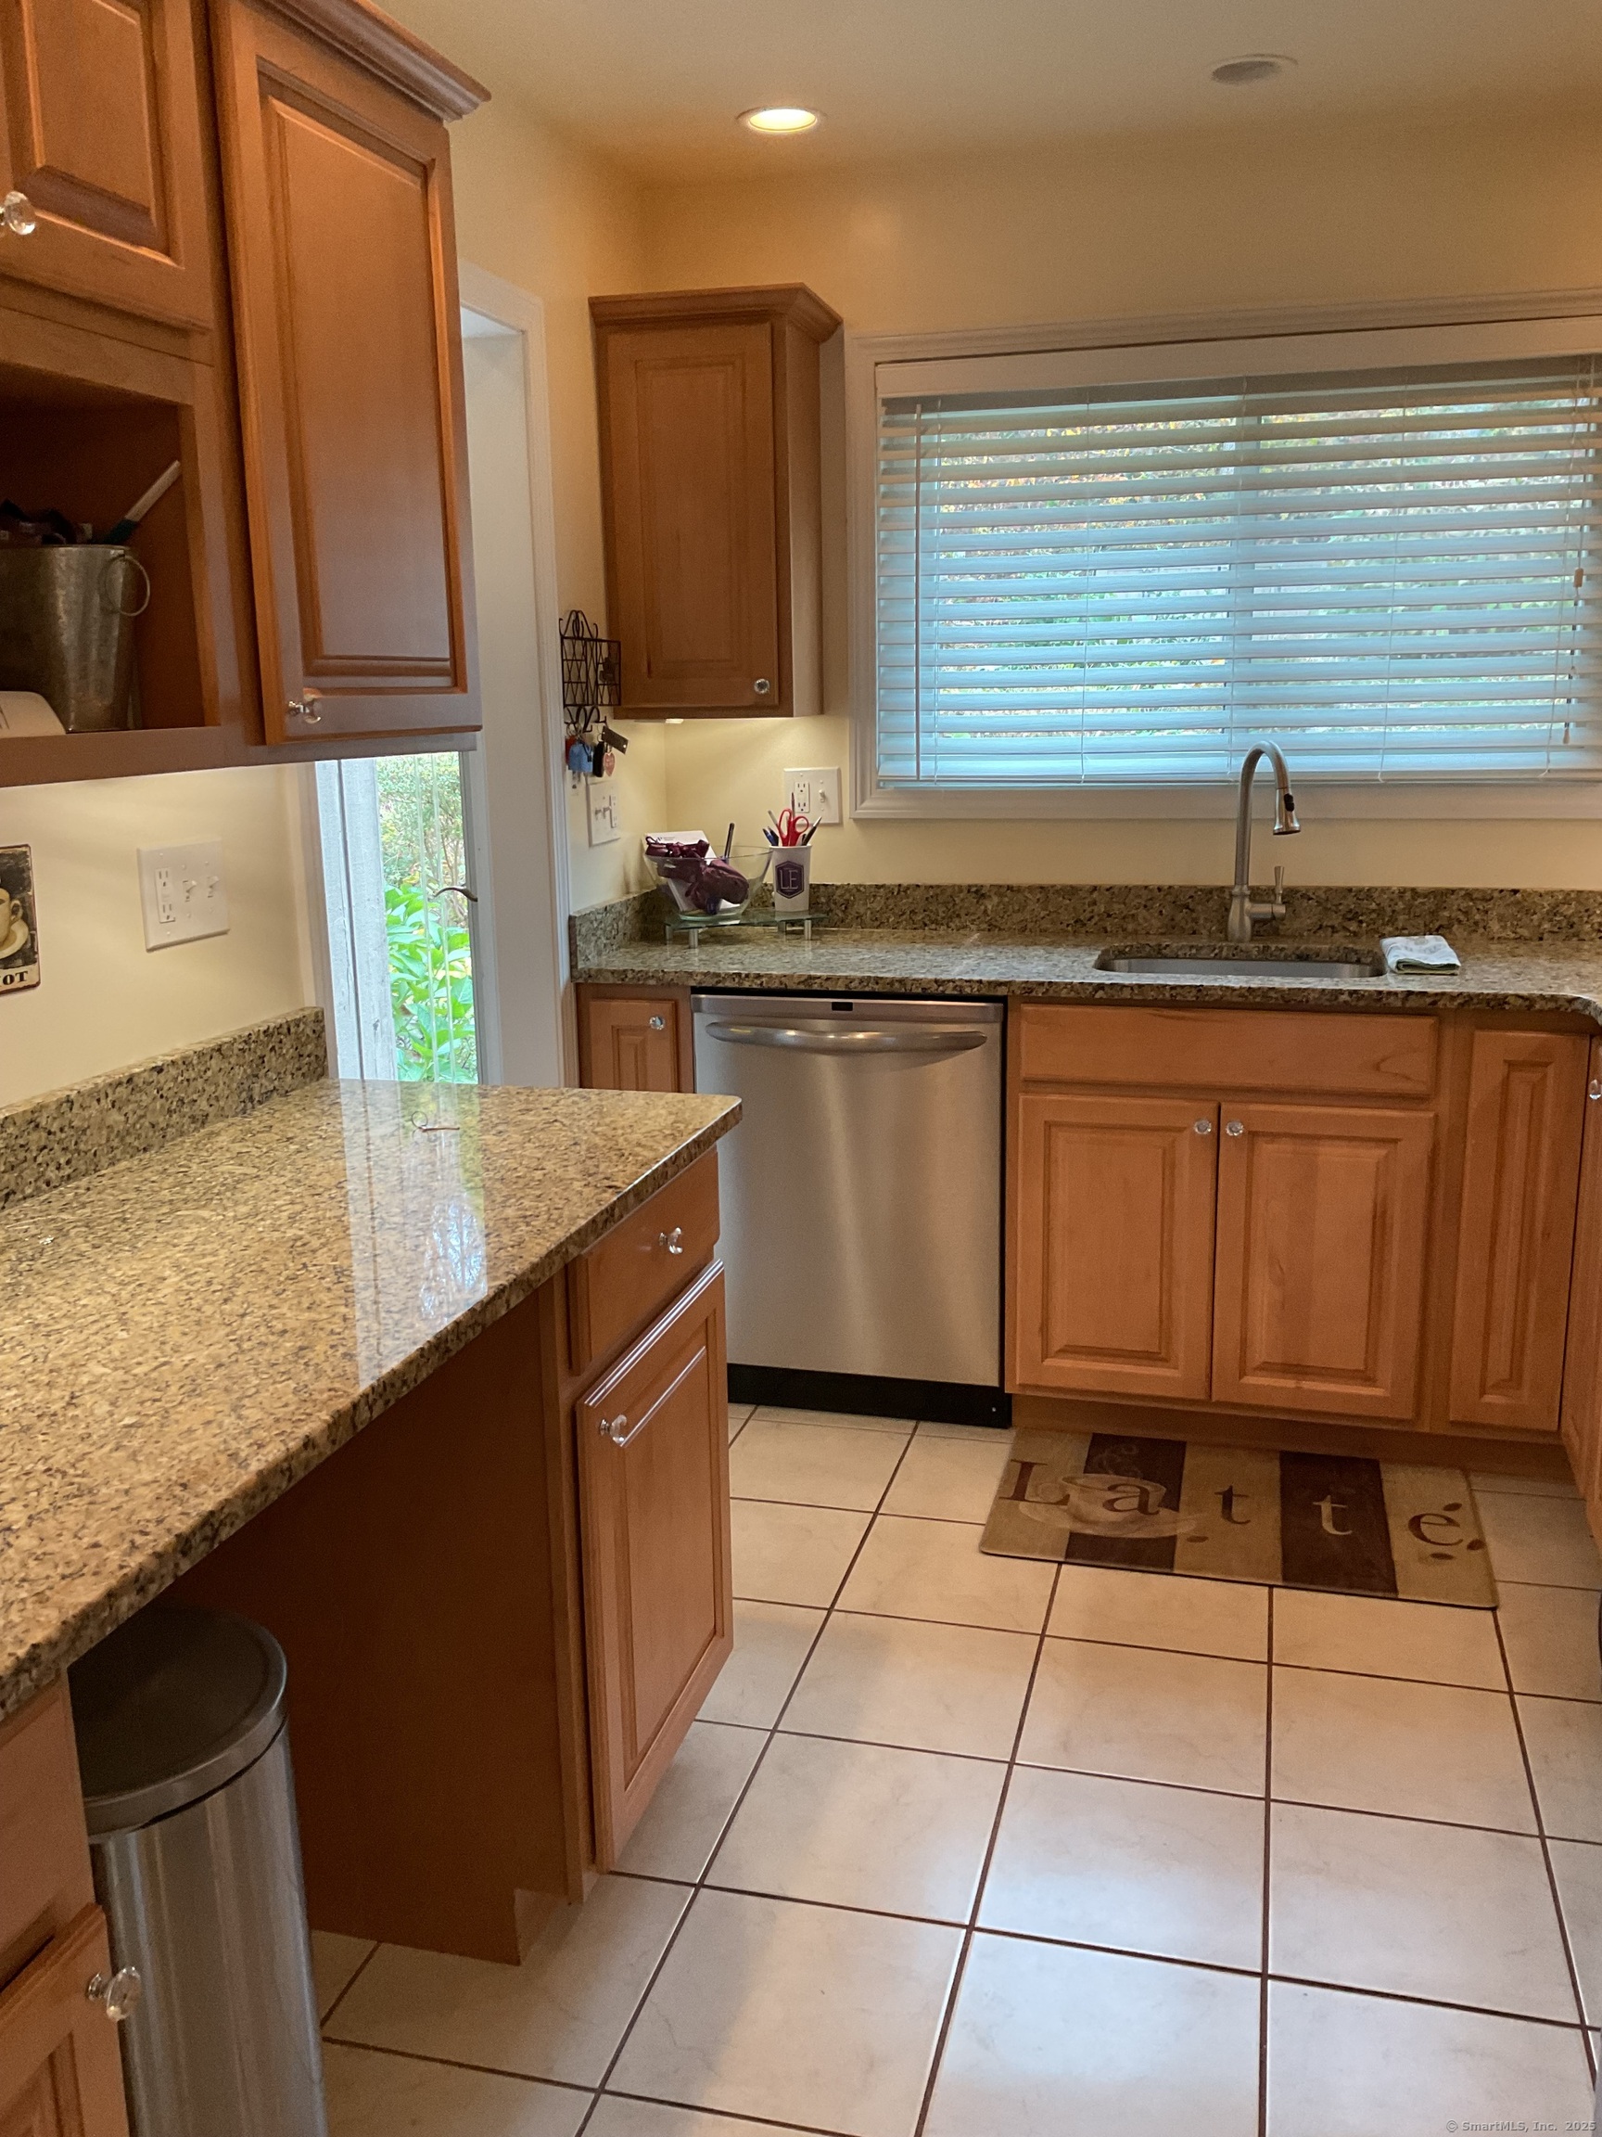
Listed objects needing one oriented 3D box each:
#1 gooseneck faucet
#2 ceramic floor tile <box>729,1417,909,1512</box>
[{"bbox_3d":[0.927,-0.437,3.480,0.106,0.400,0.229,-4,13,-12],"label":"gooseneck faucet"},{"bbox_3d":[0.014,0.750,3.367,0.331,0.010,0.331,2,13,15],"label":"ceramic floor tile"}]

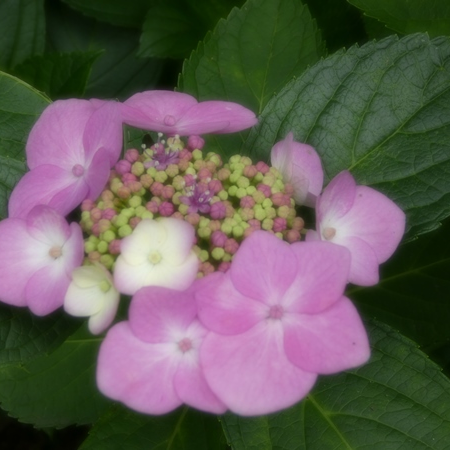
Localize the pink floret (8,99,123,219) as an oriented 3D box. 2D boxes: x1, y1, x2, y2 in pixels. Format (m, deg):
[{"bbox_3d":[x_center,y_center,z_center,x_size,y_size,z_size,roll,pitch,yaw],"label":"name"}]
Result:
[{"bbox_3d":[-0.055,-0.023,0.443,0.039,0.015,0.042,0,63,27],"label":"pink floret"}]

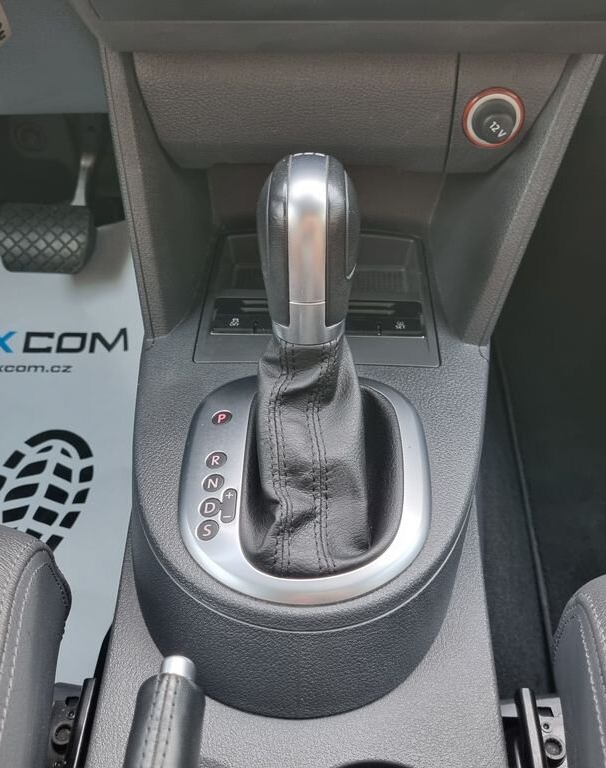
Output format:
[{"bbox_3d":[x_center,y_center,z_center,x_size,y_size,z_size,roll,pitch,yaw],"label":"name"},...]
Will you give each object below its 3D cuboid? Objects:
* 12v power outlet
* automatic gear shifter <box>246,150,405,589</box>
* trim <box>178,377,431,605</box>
[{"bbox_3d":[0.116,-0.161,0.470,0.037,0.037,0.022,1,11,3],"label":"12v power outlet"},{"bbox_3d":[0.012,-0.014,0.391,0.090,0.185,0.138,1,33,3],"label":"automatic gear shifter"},{"bbox_3d":[0.002,0.057,0.446,0.141,0.018,0.159,1,47,3],"label":"trim"}]

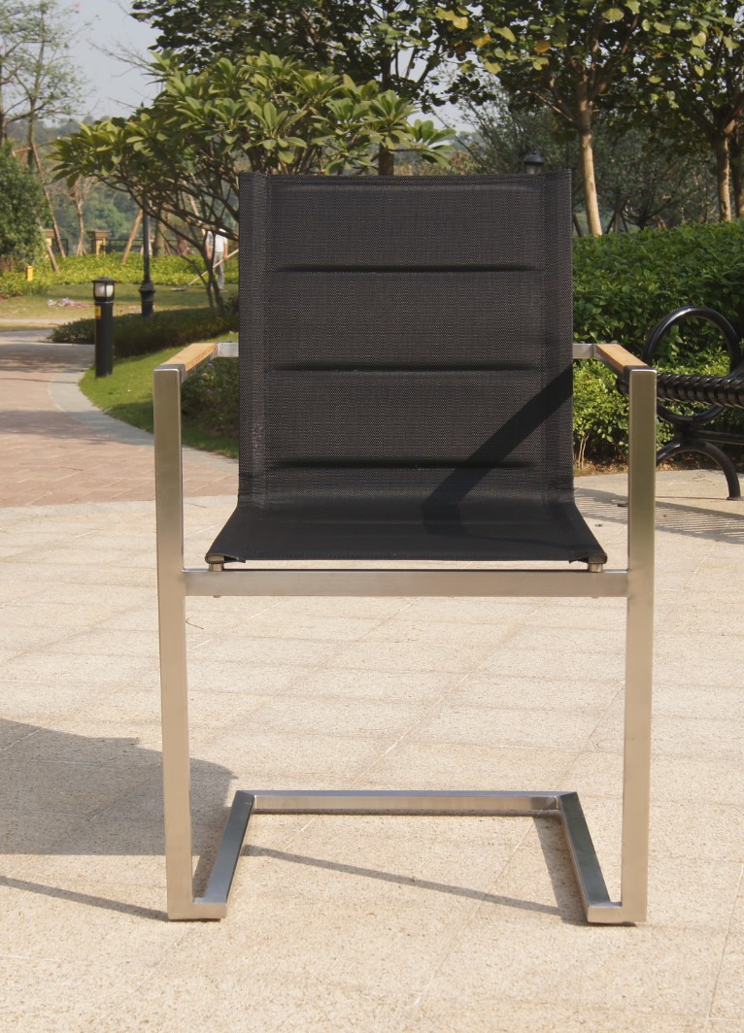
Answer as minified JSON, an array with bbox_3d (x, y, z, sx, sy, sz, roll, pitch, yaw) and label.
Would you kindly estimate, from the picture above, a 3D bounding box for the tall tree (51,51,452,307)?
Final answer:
[{"bbox_3d":[-1.270,-3.488,20.500,4.220,2.847,3.882,0,7,0],"label":"tall tree"}]

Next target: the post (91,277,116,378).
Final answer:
[{"bbox_3d":[-2.009,-1.415,14.500,0.172,0.762,0.172,0,7,0],"label":"post"}]

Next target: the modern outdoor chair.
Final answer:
[{"bbox_3d":[0.046,0.003,2.482,0.566,0.900,0.570,0,7,1],"label":"modern outdoor chair"}]

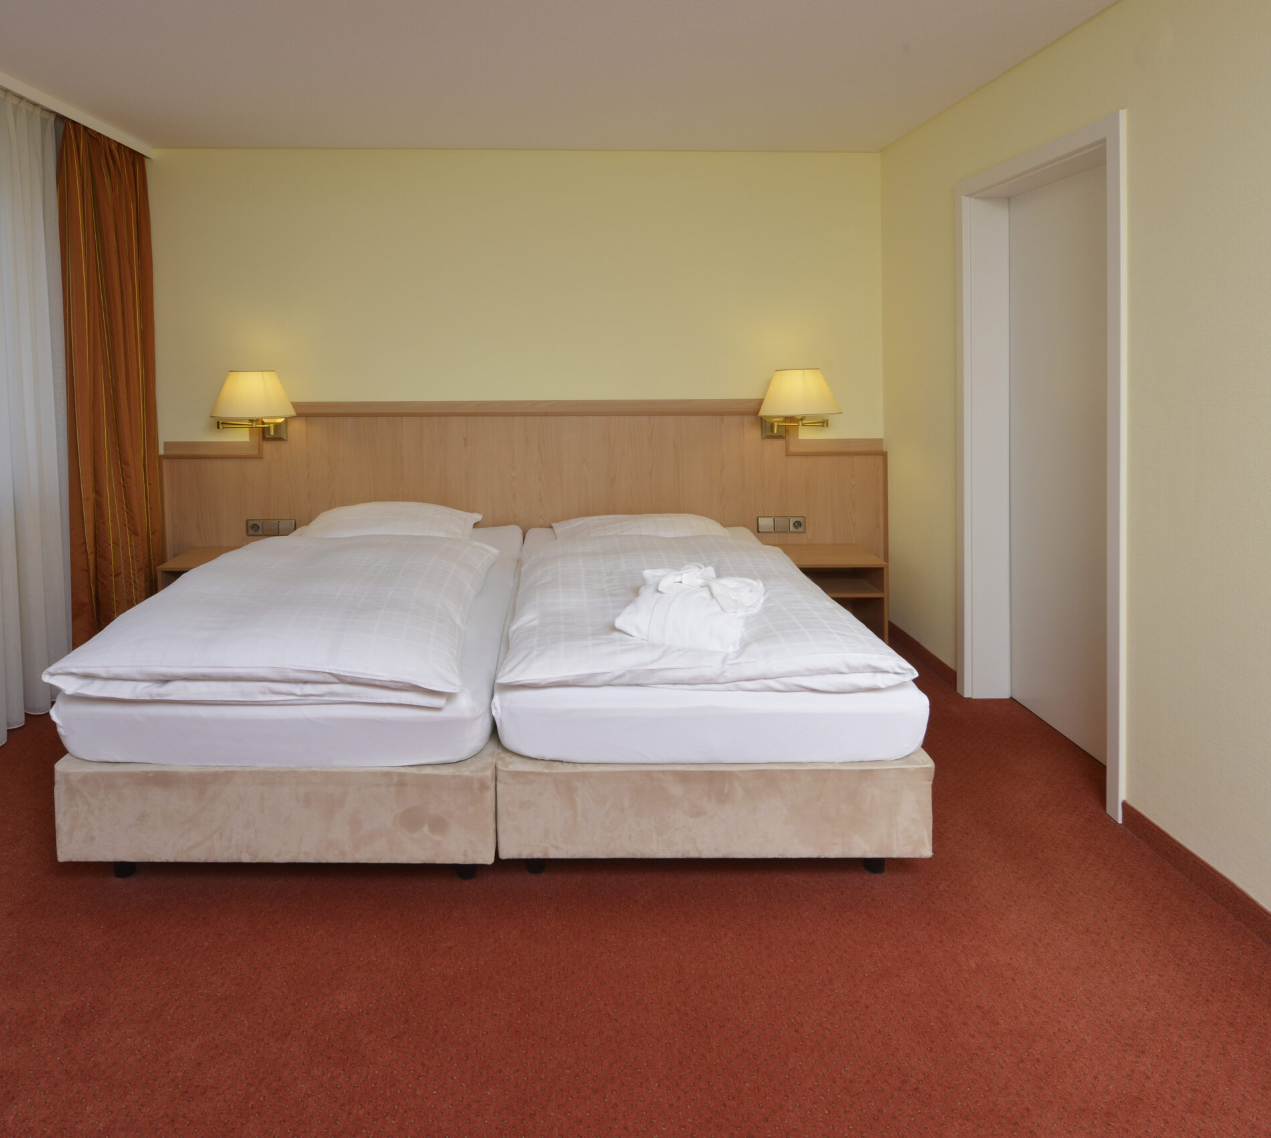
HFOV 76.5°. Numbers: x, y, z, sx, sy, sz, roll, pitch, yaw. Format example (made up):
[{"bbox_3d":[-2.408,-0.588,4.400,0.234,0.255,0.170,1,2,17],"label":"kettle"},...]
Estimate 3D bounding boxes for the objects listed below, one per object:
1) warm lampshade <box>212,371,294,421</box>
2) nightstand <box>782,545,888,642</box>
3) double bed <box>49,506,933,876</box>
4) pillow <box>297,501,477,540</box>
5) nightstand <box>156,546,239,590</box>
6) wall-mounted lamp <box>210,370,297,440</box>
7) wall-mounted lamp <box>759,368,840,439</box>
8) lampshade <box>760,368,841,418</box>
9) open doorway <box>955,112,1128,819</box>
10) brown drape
[{"bbox_3d":[-1.708,-0.790,3.618,0.360,0.210,0.360,0,7,-3],"label":"warm lampshade"},{"bbox_3d":[0.845,0.161,3.711,0.480,0.450,0.360,0,7,-3],"label":"nightstand"},{"bbox_3d":[-0.396,0.248,2.929,2.120,0.700,1.960,0,7,-3],"label":"double bed"},{"bbox_3d":[-1.044,-0.186,3.413,0.800,0.180,0.600,0,7,-3],"label":"pillow"},{"bbox_3d":[-1.871,0.161,3.711,0.460,0.450,0.360,0,7,-3],"label":"nightstand"},{"bbox_3d":[-1.711,-0.736,3.649,0.370,0.310,0.420,0,7,-3],"label":"wall-mounted lamp"},{"bbox_3d":[0.729,-0.736,3.649,0.370,0.310,0.420,0,7,-3],"label":"wall-mounted lamp"},{"bbox_3d":[0.732,-0.795,3.618,0.360,0.210,0.360,0,7,-3],"label":"lampshade"},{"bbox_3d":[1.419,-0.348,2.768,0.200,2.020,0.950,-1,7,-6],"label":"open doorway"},{"bbox_3d":[-2.309,-0.752,3.587,0.240,2.300,0.600,-1,7,-6],"label":"brown drape"}]

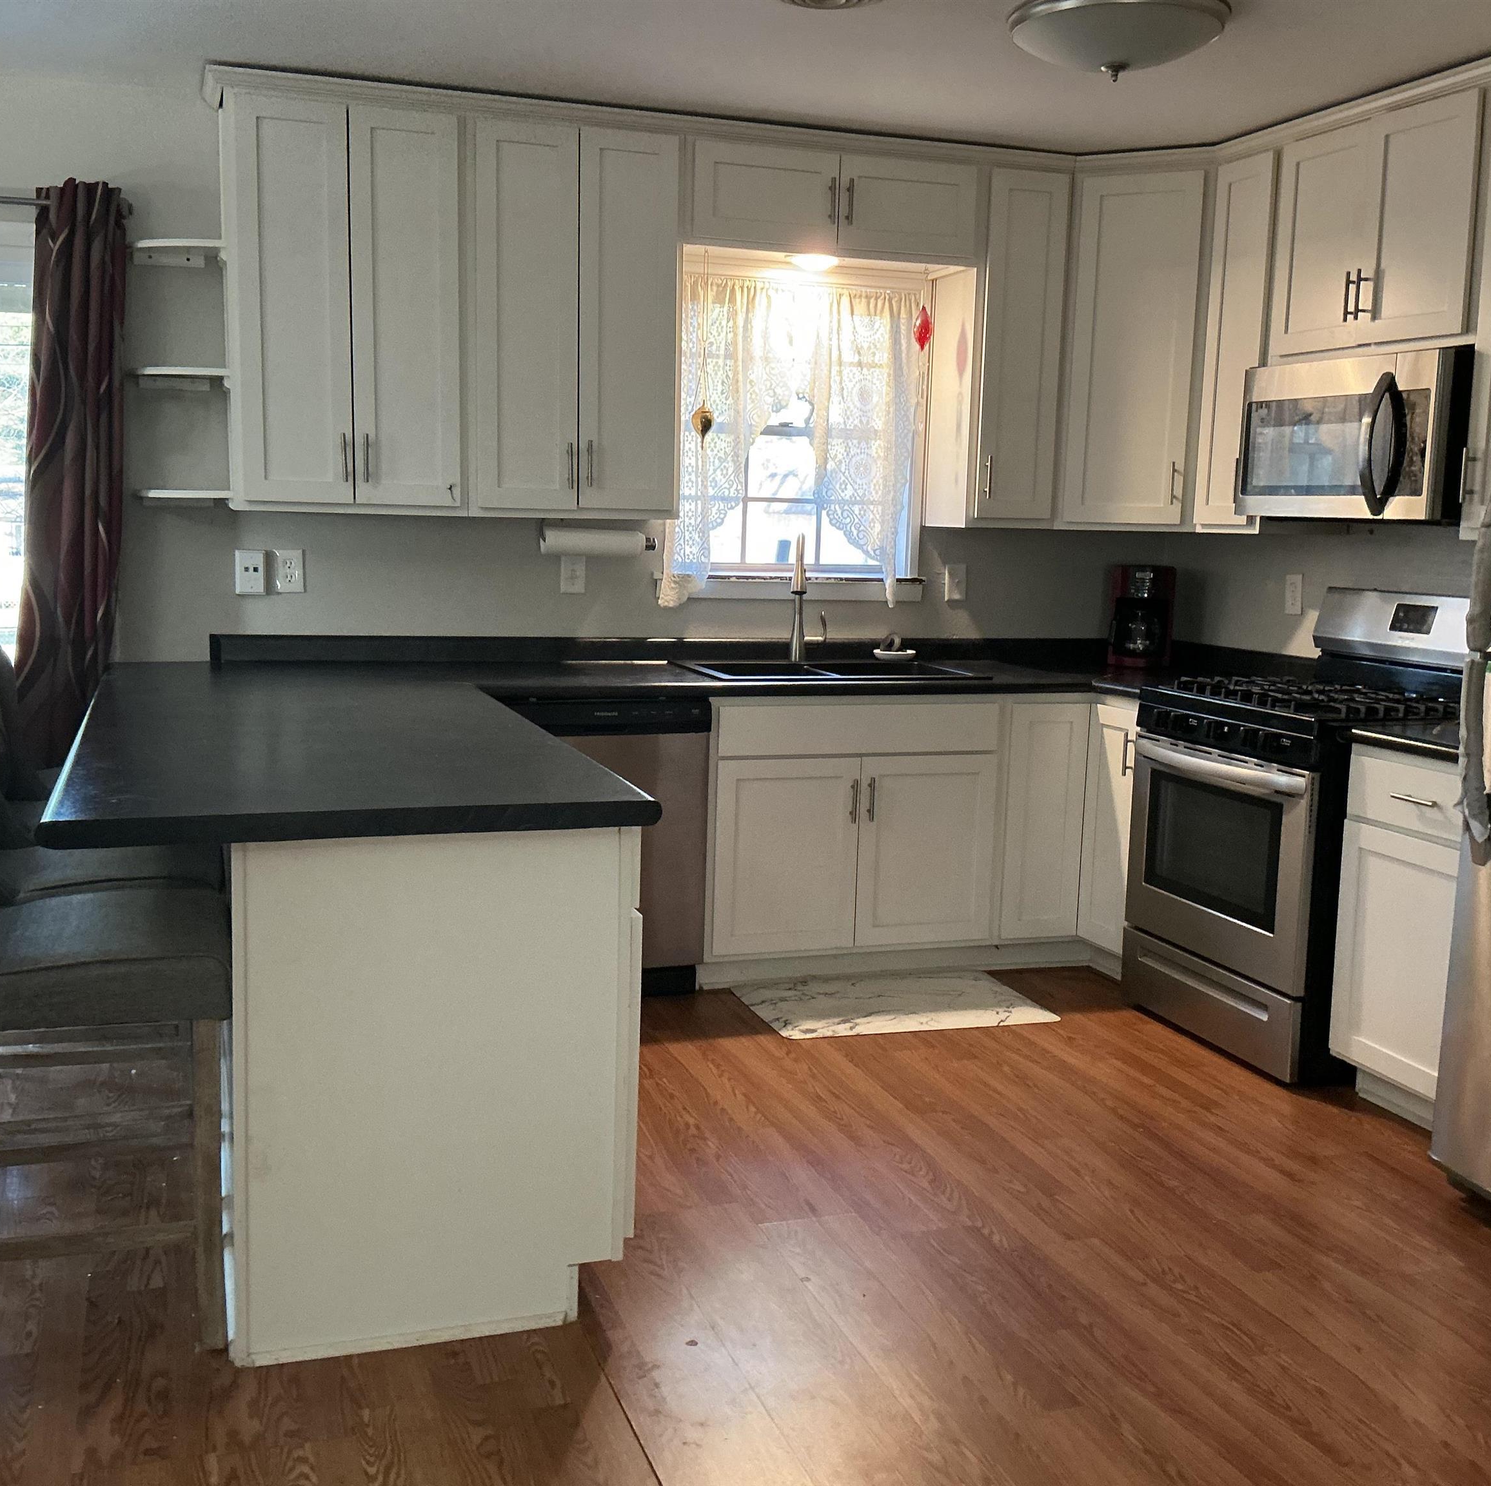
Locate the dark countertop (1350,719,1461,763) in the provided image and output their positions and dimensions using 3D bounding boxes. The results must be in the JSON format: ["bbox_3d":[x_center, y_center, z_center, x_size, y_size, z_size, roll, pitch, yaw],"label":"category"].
[{"bbox_3d":[1.810,0.021,3.715,0.645,0.040,0.535,-2,9,-20],"label":"dark countertop"}]

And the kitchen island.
[{"bbox_3d":[-0.970,0.386,3.603,0.923,0.904,2.350,-1,9,-19],"label":"kitchen island"}]

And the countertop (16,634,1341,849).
[{"bbox_3d":[0.215,-0.115,3.943,3.409,0.132,2.350,-1,9,-19],"label":"countertop"}]

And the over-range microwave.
[{"bbox_3d":[1.715,-0.797,4.231,0.435,0.422,0.763,-2,9,-20],"label":"over-range microwave"}]

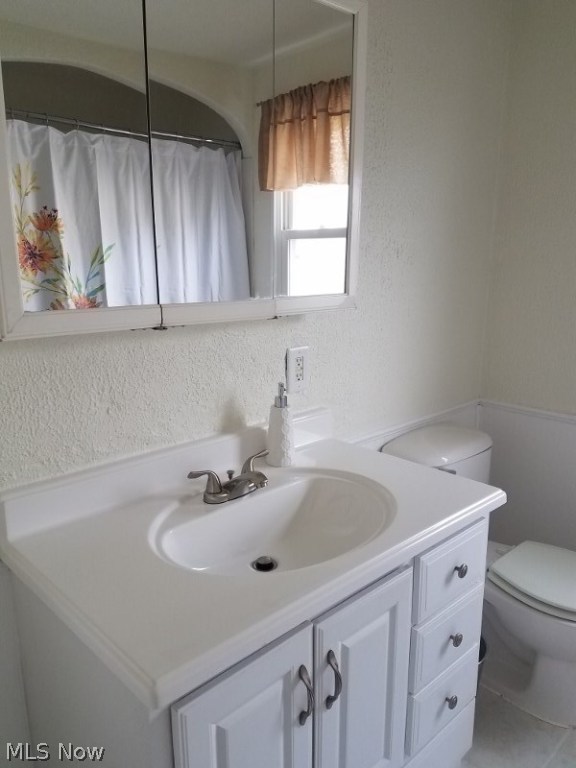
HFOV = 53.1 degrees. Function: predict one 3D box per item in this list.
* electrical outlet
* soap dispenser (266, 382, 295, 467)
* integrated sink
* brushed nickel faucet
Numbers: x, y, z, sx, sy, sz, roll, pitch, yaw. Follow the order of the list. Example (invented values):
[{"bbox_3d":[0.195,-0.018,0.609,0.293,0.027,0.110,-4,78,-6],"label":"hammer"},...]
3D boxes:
[{"bbox_3d":[0.029,-0.037,1.599,0.080,0.123,0.012,-11,16,-43],"label":"electrical outlet"},{"bbox_3d":[-0.023,0.103,1.502,0.070,0.213,0.074,0,12,0],"label":"soap dispenser"},{"bbox_3d":[-0.017,0.341,1.236,0.557,0.145,0.452,-11,16,-43],"label":"integrated sink"},{"bbox_3d":[-0.097,0.223,1.296,0.232,0.080,0.160,-11,16,-43],"label":"brushed nickel faucet"}]

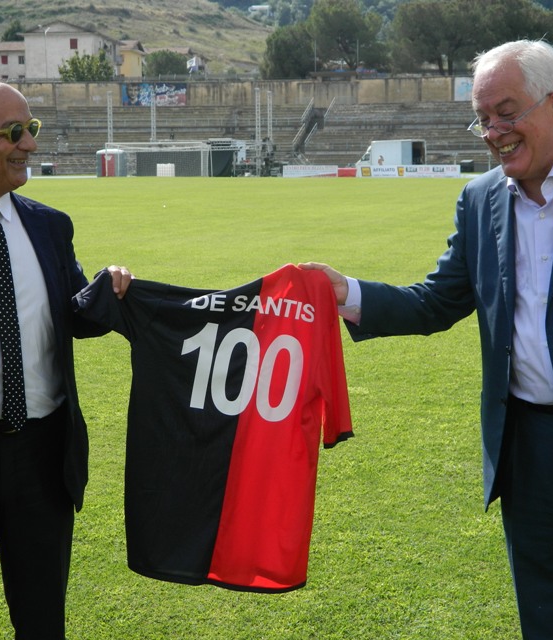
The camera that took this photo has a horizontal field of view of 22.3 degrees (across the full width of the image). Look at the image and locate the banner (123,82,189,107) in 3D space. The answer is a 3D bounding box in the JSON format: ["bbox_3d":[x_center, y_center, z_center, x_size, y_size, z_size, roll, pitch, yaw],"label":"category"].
[{"bbox_3d":[-13.000,-24.051,150.000,6.990,2.510,0.100,0,7,0],"label":"banner"}]

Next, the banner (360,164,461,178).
[{"bbox_3d":[10.168,-11.292,107.000,7.690,0.950,0.100,0,7,0],"label":"banner"}]

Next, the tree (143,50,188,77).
[{"bbox_3d":[-14.966,-34.374,192.000,6.150,4.920,6.150,0,7,0],"label":"tree"}]

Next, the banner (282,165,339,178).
[{"bbox_3d":[2.616,-11.292,107.000,4.210,0.950,0.100,0,7,0],"label":"banner"}]

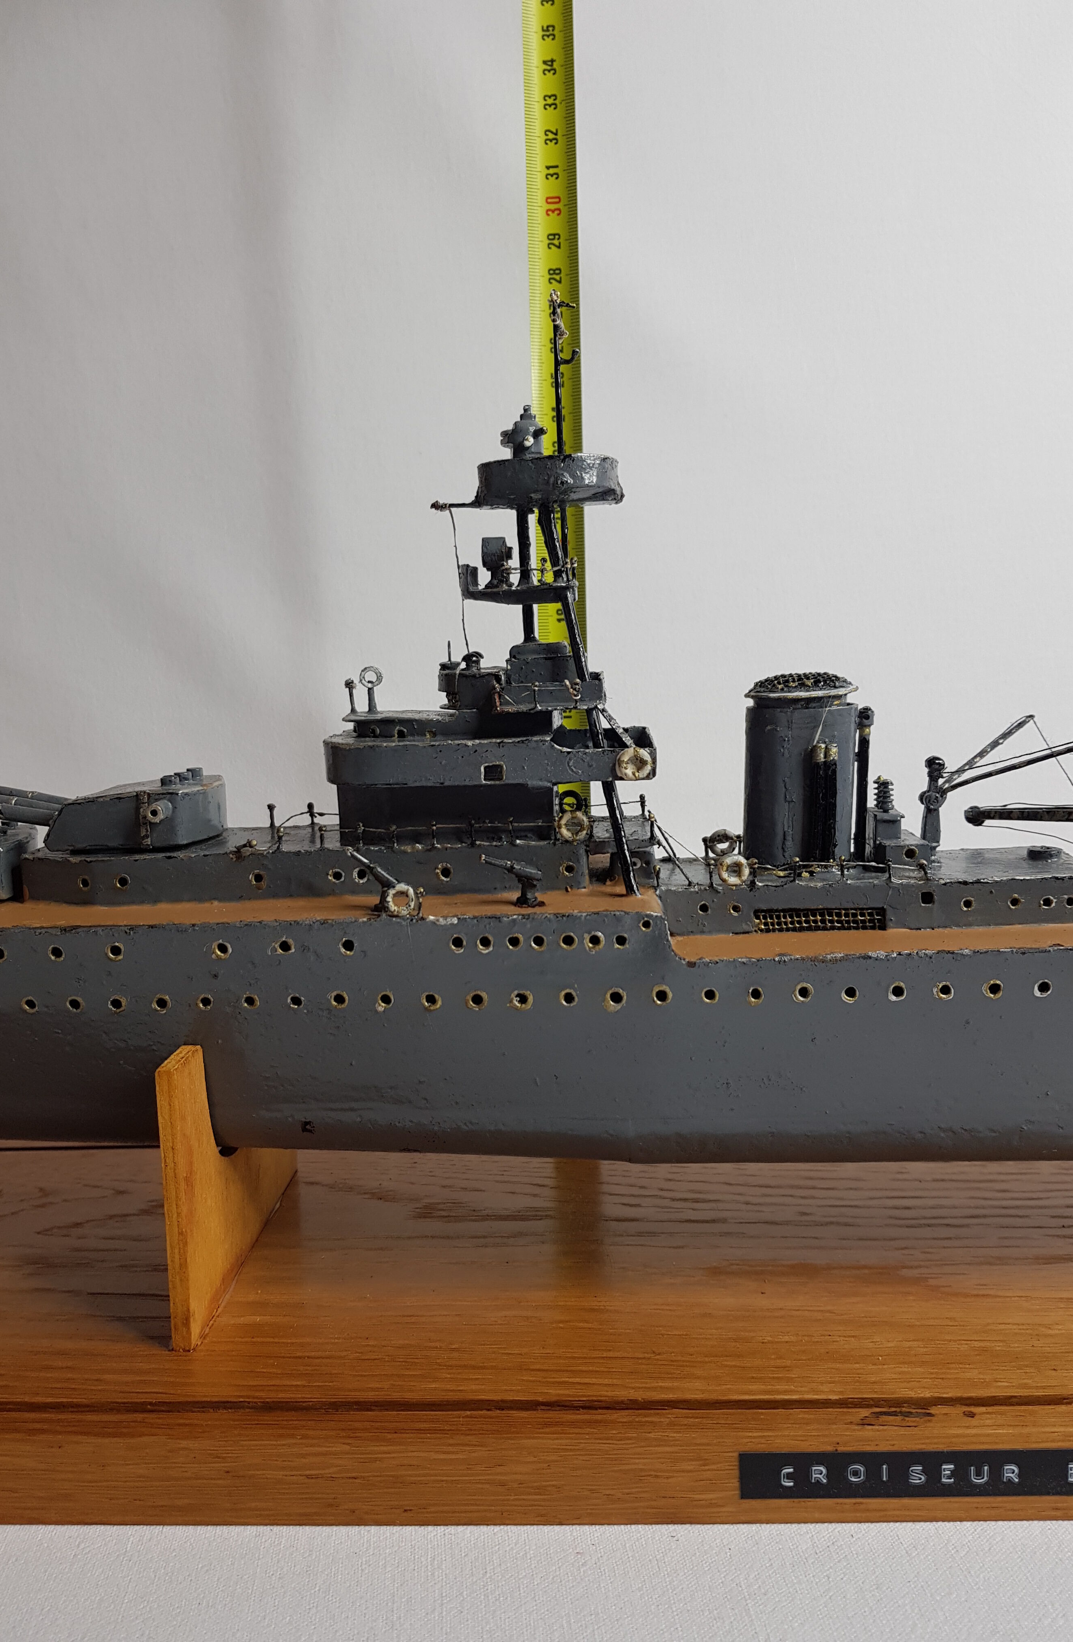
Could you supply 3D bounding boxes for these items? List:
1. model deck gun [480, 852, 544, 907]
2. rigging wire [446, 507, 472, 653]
[{"bbox_3d":[-0.005,0.013,0.265,0.013,0.012,0.005,-2,8,-4],"label":"model deck gun"},{"bbox_3d":[-0.018,-0.055,0.282,0.002,0.033,0.002,-7,7,3],"label":"rigging wire"}]

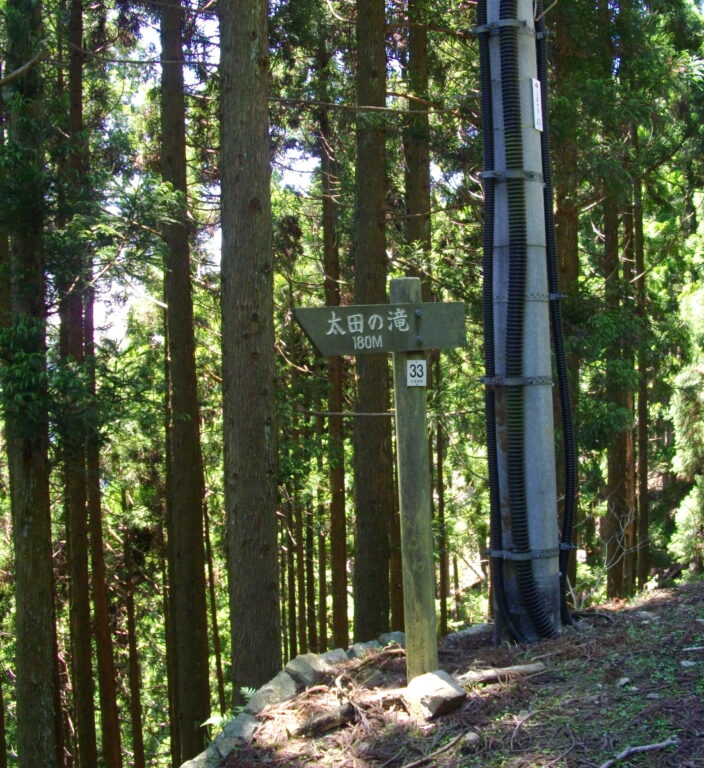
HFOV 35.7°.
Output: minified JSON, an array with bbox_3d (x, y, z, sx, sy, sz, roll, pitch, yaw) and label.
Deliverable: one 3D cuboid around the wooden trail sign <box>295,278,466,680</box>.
[{"bbox_3d":[0.130,0.450,4.842,0.897,1.834,0.155,-3,2,-33],"label":"wooden trail sign"}]

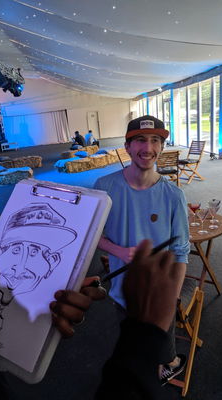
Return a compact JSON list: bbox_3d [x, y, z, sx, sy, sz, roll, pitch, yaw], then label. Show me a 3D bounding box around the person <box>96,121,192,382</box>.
[{"bbox_3d":[0.217,0.396,1.786,0.500,1.720,0.400,-3,16,7],"label":"person"}]

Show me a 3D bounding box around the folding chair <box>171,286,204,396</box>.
[{"bbox_3d":[0.319,0.725,2.126,0.460,0.890,0.580,5,18,32],"label":"folding chair"}]

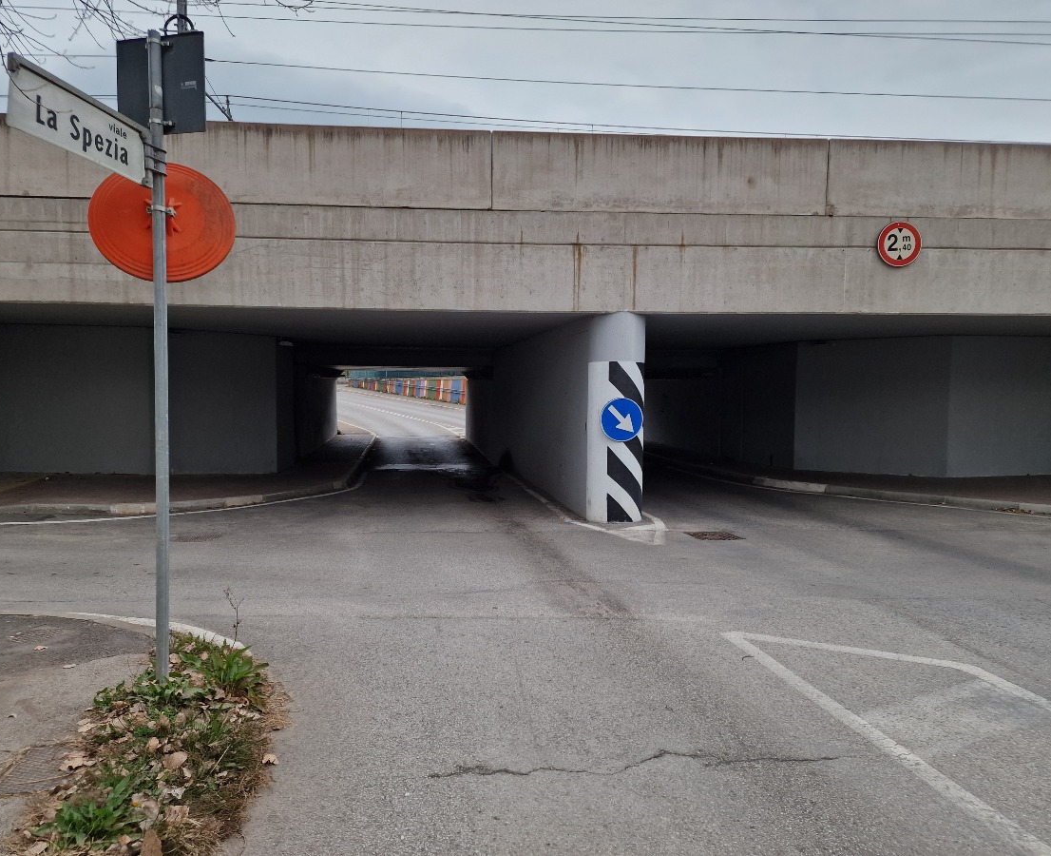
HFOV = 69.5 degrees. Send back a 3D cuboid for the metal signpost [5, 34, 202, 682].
[{"bbox_3d":[-1.853,-0.305,3.402,0.560,3.240,1.050,1,3,4],"label":"metal signpost"}]

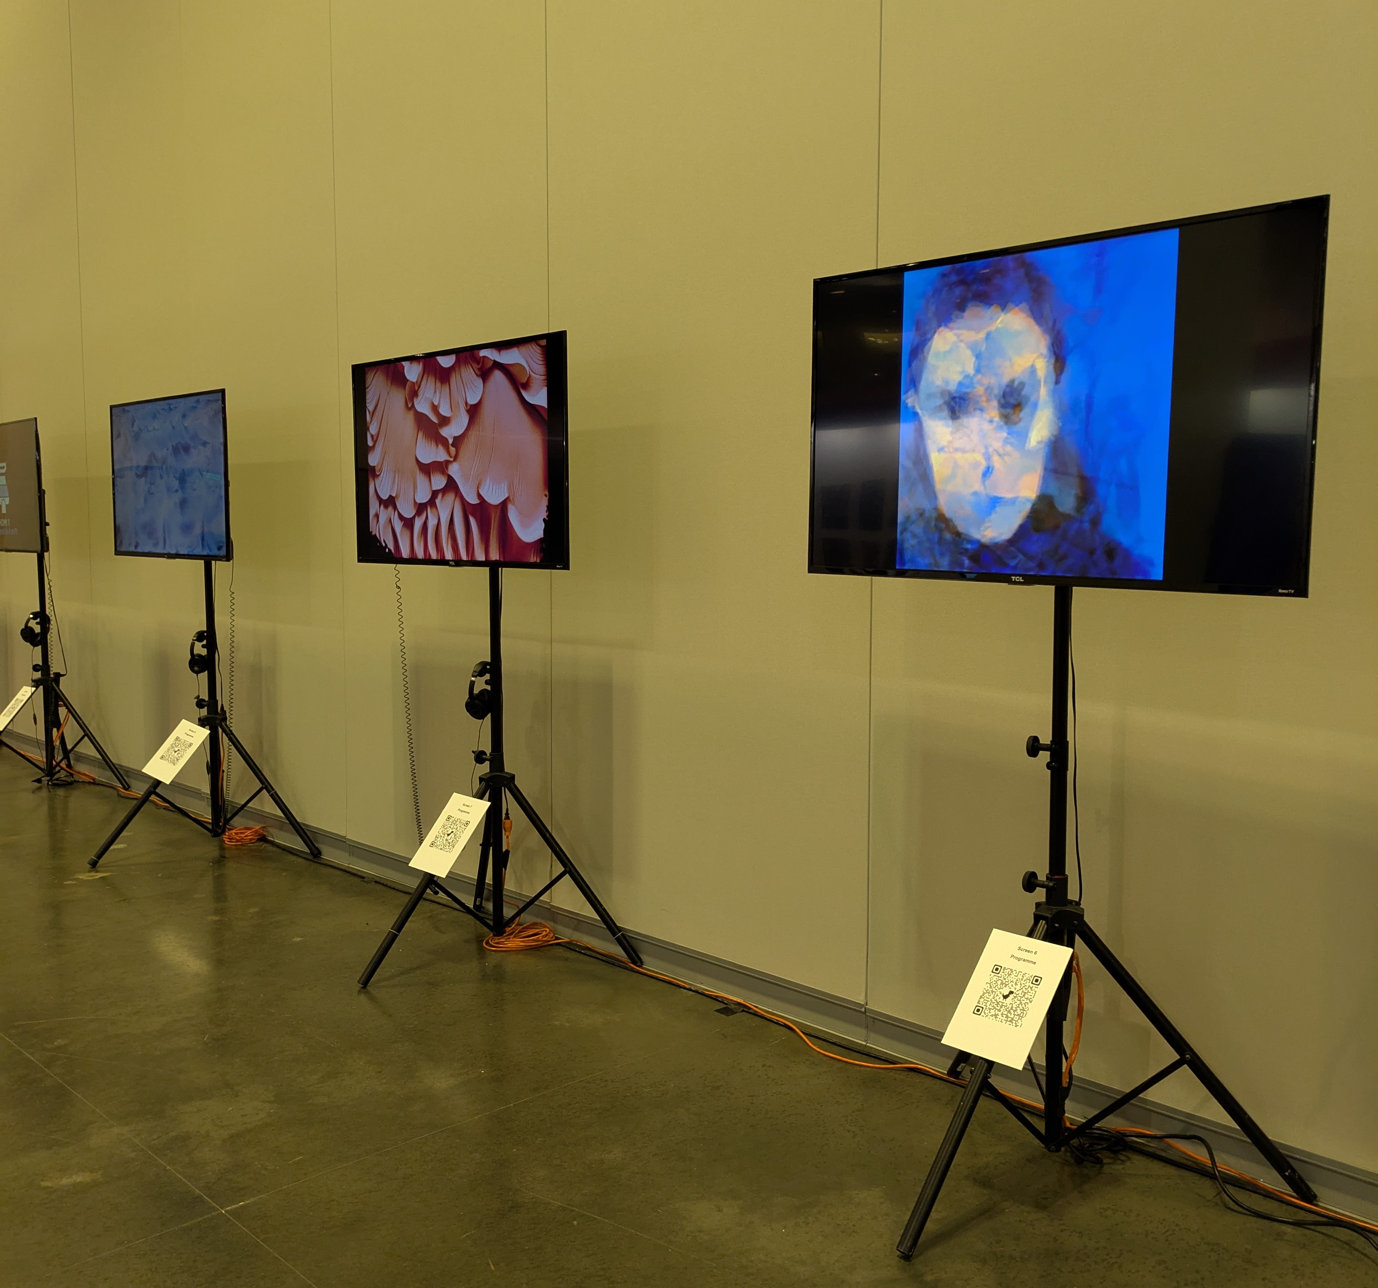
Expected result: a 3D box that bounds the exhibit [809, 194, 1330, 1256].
[{"bbox_3d":[0.768,0.200,2.961,0.885,2.113,1.235,-5,7,-42],"label":"exhibit"}]

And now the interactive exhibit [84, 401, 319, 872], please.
[{"bbox_3d":[-2.380,-0.081,6.072,0.867,2.063,1.236,-5,8,-44],"label":"interactive exhibit"}]

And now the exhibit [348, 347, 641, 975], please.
[{"bbox_3d":[-0.788,0.058,4.530,0.829,2.088,1.235,-5,8,-44],"label":"exhibit"}]

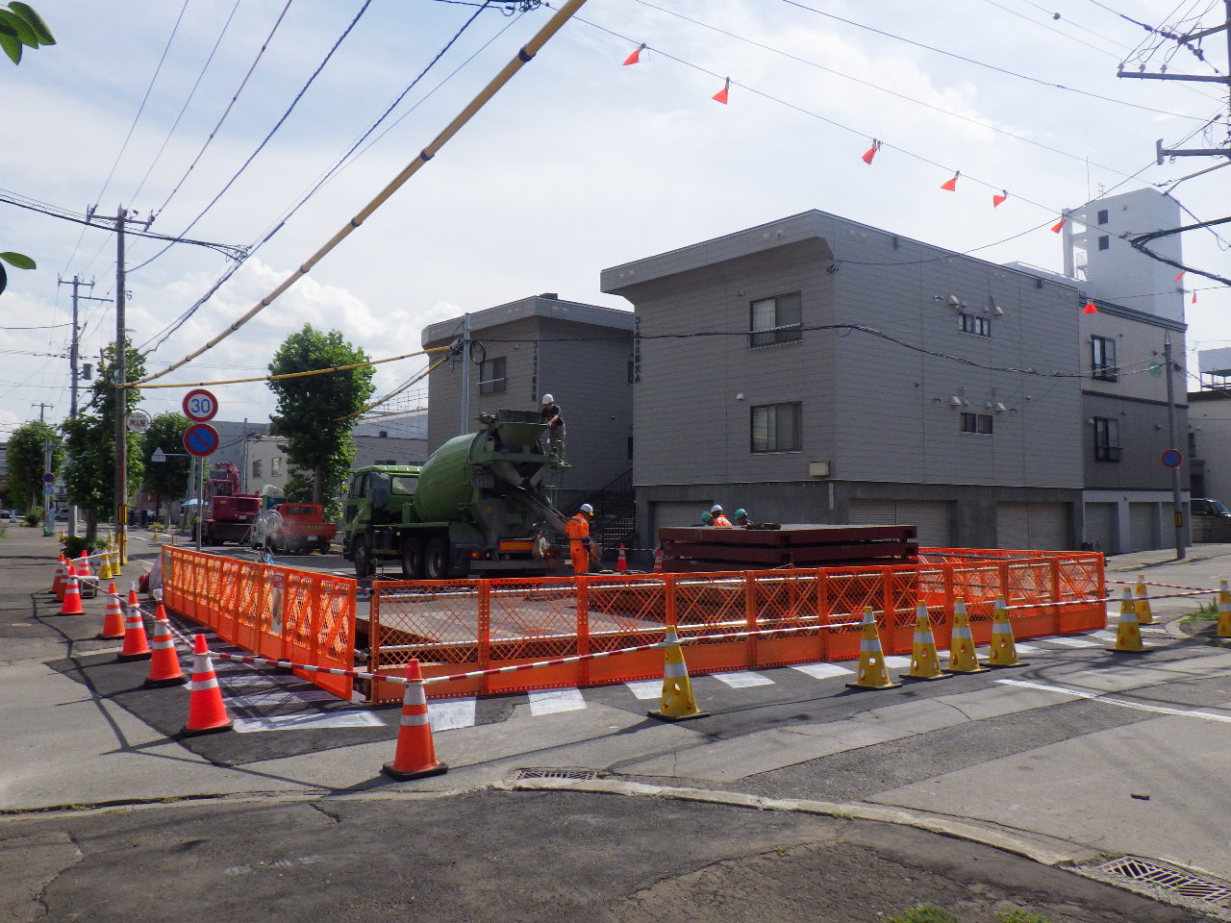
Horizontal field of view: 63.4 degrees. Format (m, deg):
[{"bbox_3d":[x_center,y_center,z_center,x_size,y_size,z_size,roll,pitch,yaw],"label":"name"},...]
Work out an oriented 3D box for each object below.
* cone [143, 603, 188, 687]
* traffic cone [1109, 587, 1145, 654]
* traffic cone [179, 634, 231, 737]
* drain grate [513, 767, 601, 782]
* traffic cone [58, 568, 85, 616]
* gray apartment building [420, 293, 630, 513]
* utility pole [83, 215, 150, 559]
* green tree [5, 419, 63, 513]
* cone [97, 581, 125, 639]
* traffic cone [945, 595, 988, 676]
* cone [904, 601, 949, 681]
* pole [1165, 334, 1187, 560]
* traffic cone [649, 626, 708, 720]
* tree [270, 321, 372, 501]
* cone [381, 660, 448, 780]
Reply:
[{"bbox_3d":[-4.213,1.688,9.284,0.370,0.700,0.370,1,-3,-20],"label":"cone"},{"bbox_3d":[5.760,1.774,11.200,0.380,0.700,0.380,1,-3,-14],"label":"traffic cone"},{"bbox_3d":[-3.101,1.649,7.484,0.380,0.700,0.380,1,-3,-20],"label":"traffic cone"},{"bbox_3d":[-0.359,1.908,6.050,0.510,0.050,0.340,0,-3,0],"label":"drain grate"},{"bbox_3d":[-7.960,1.880,14.584,0.370,0.700,0.370,1,-3,-25],"label":"traffic cone"},{"bbox_3d":[-0.505,-0.968,42.711,13.300,9.300,7.800,3,-4,-40],"label":"gray apartment building"},{"bbox_3d":[-13.975,-2.128,28.242,1.750,10.150,0.500,2,-3,-32],"label":"utility pole"},{"bbox_3d":[-52.460,1.083,90.054,5.400,9.700,5.400,2,-3,-32],"label":"green tree"},{"bbox_3d":[-6.418,1.895,12.684,0.370,0.700,0.370,1,-3,-20],"label":"cone"},{"bbox_3d":[3.394,1.678,9.680,0.380,0.700,0.380,1,-3,-14],"label":"traffic cone"},{"bbox_3d":[2.887,1.652,9.284,0.370,0.700,0.370,-2,-4,45],"label":"cone"},{"bbox_3d":[17.313,-0.476,30.800,0.320,6.900,0.320,0,-3,0],"label":"pole"},{"bbox_3d":[0.508,1.659,7.908,0.370,0.700,0.370,2,-3,-31],"label":"traffic cone"},{"bbox_3d":[-11.545,-0.979,39.000,4.100,8.600,4.100,0,-3,0],"label":"tree"},{"bbox_3d":[-1.266,1.594,6.254,0.380,0.700,0.380,1,-3,-15],"label":"cone"}]

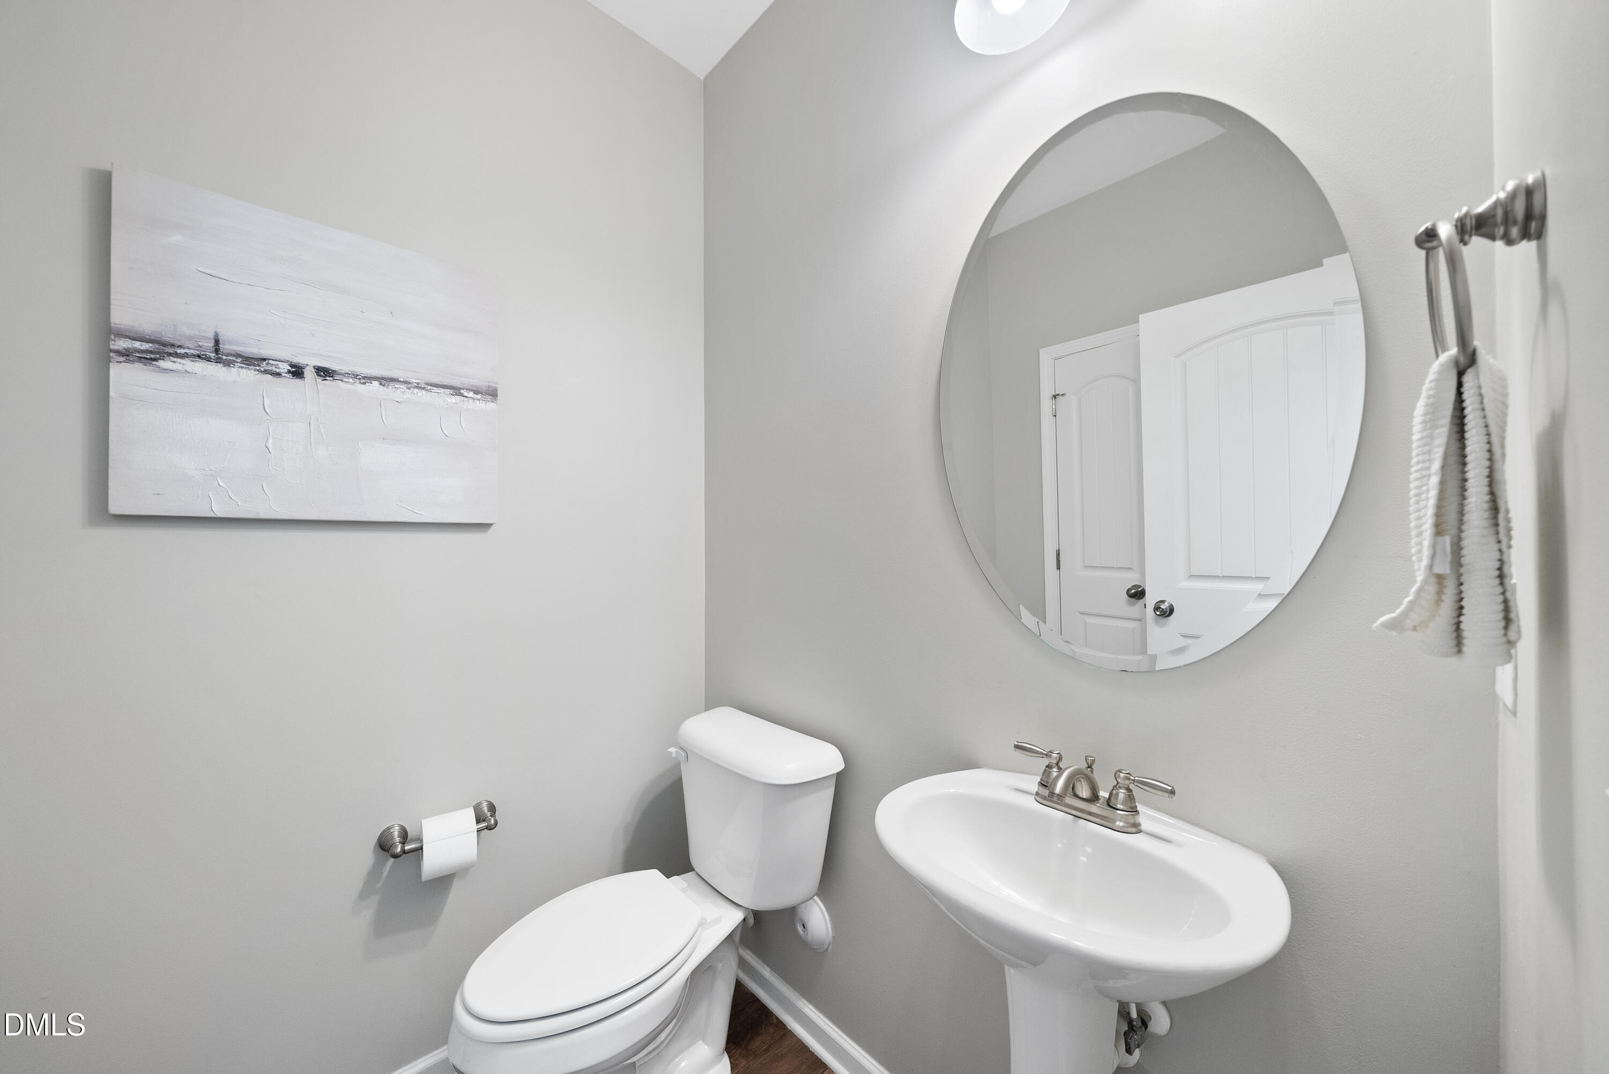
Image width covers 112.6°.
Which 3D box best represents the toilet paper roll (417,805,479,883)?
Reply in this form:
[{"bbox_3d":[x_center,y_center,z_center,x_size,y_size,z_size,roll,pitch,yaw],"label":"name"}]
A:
[{"bbox_3d":[-0.785,0.677,1.190,0.102,0.122,0.122,0,0,-44],"label":"toilet paper roll"}]

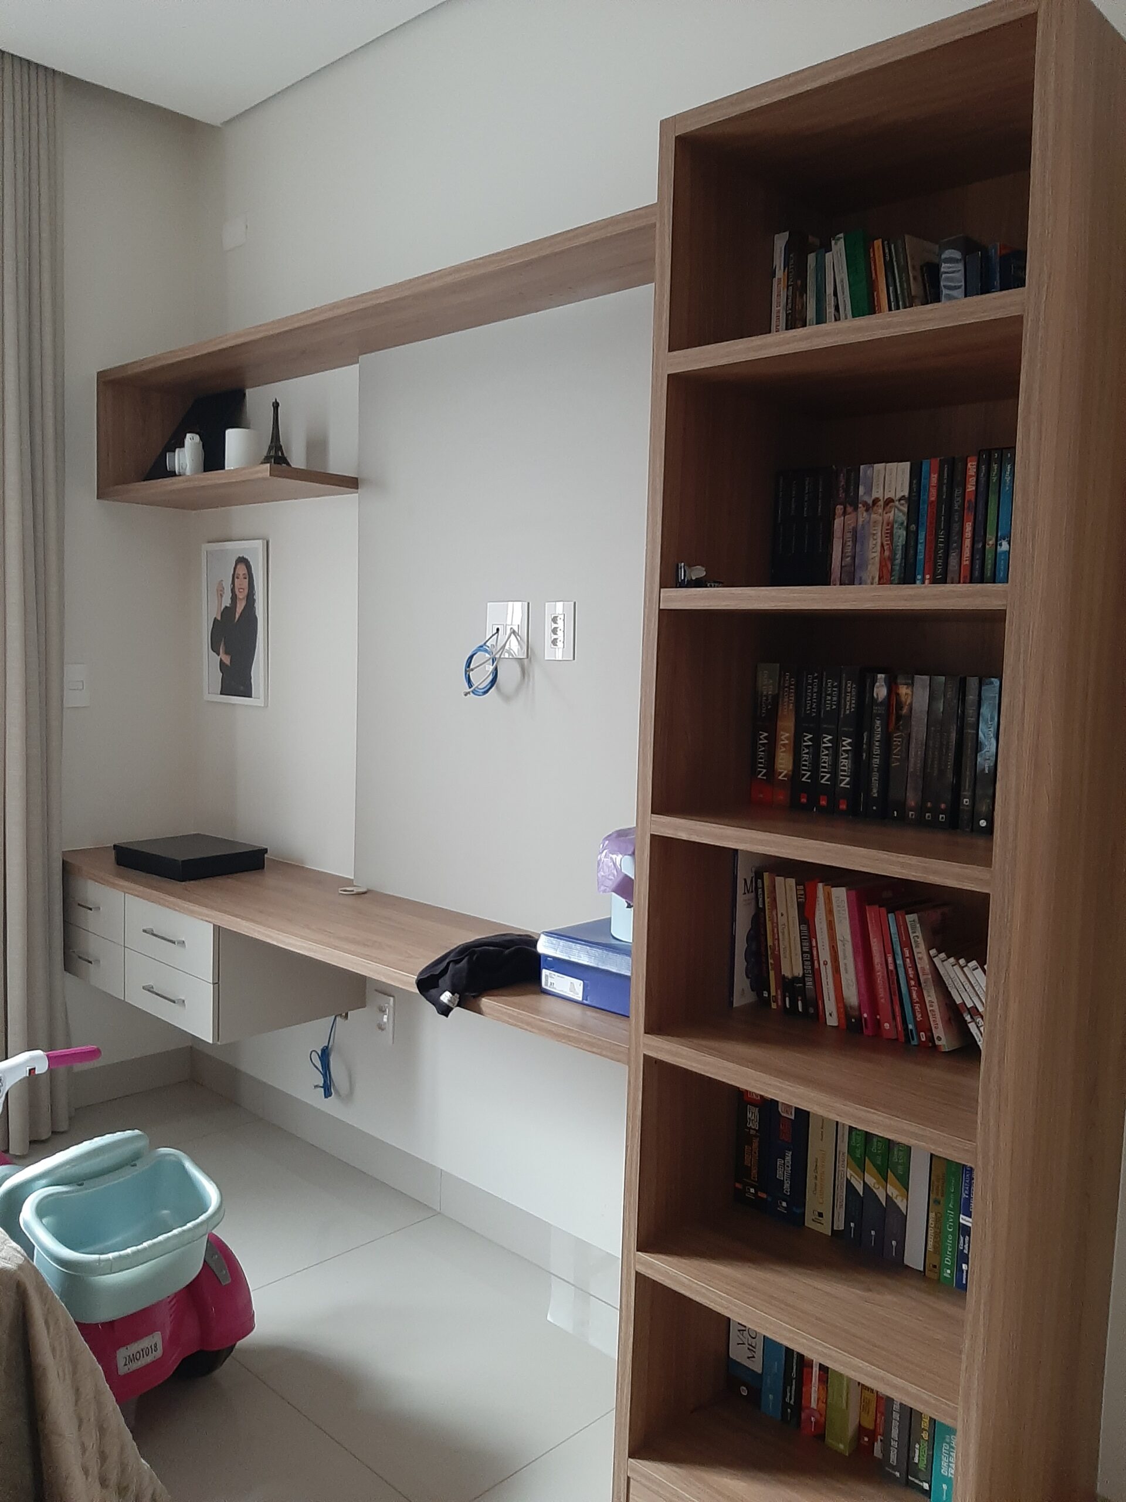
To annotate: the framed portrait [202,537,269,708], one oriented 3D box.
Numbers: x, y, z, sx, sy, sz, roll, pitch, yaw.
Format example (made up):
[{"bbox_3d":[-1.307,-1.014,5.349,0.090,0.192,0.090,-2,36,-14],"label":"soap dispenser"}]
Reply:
[{"bbox_3d":[-0.966,-0.377,3.338,0.333,0.473,0.018,6,7,42],"label":"framed portrait"}]

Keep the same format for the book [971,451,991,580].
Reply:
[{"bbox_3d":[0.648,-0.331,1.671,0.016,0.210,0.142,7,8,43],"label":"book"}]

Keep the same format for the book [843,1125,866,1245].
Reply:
[{"bbox_3d":[0.506,0.654,1.806,0.028,0.230,0.153,6,7,42],"label":"book"}]

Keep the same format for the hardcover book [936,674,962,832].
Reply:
[{"bbox_3d":[0.601,-0.001,1.664,0.021,0.218,0.150,6,7,42],"label":"hardcover book"}]

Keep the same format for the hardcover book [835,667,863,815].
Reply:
[{"bbox_3d":[0.489,-0.018,1.783,0.029,0.229,0.157,6,7,42],"label":"hardcover book"}]

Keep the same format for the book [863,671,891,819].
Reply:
[{"bbox_3d":[0.527,-0.011,1.752,0.033,0.224,0.157,6,7,42],"label":"book"}]

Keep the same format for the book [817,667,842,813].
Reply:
[{"bbox_3d":[0.466,-0.020,1.803,0.031,0.229,0.157,6,7,42],"label":"book"}]

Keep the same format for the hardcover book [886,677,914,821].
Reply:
[{"bbox_3d":[0.547,-0.006,1.724,0.028,0.215,0.142,6,7,42],"label":"hardcover book"}]

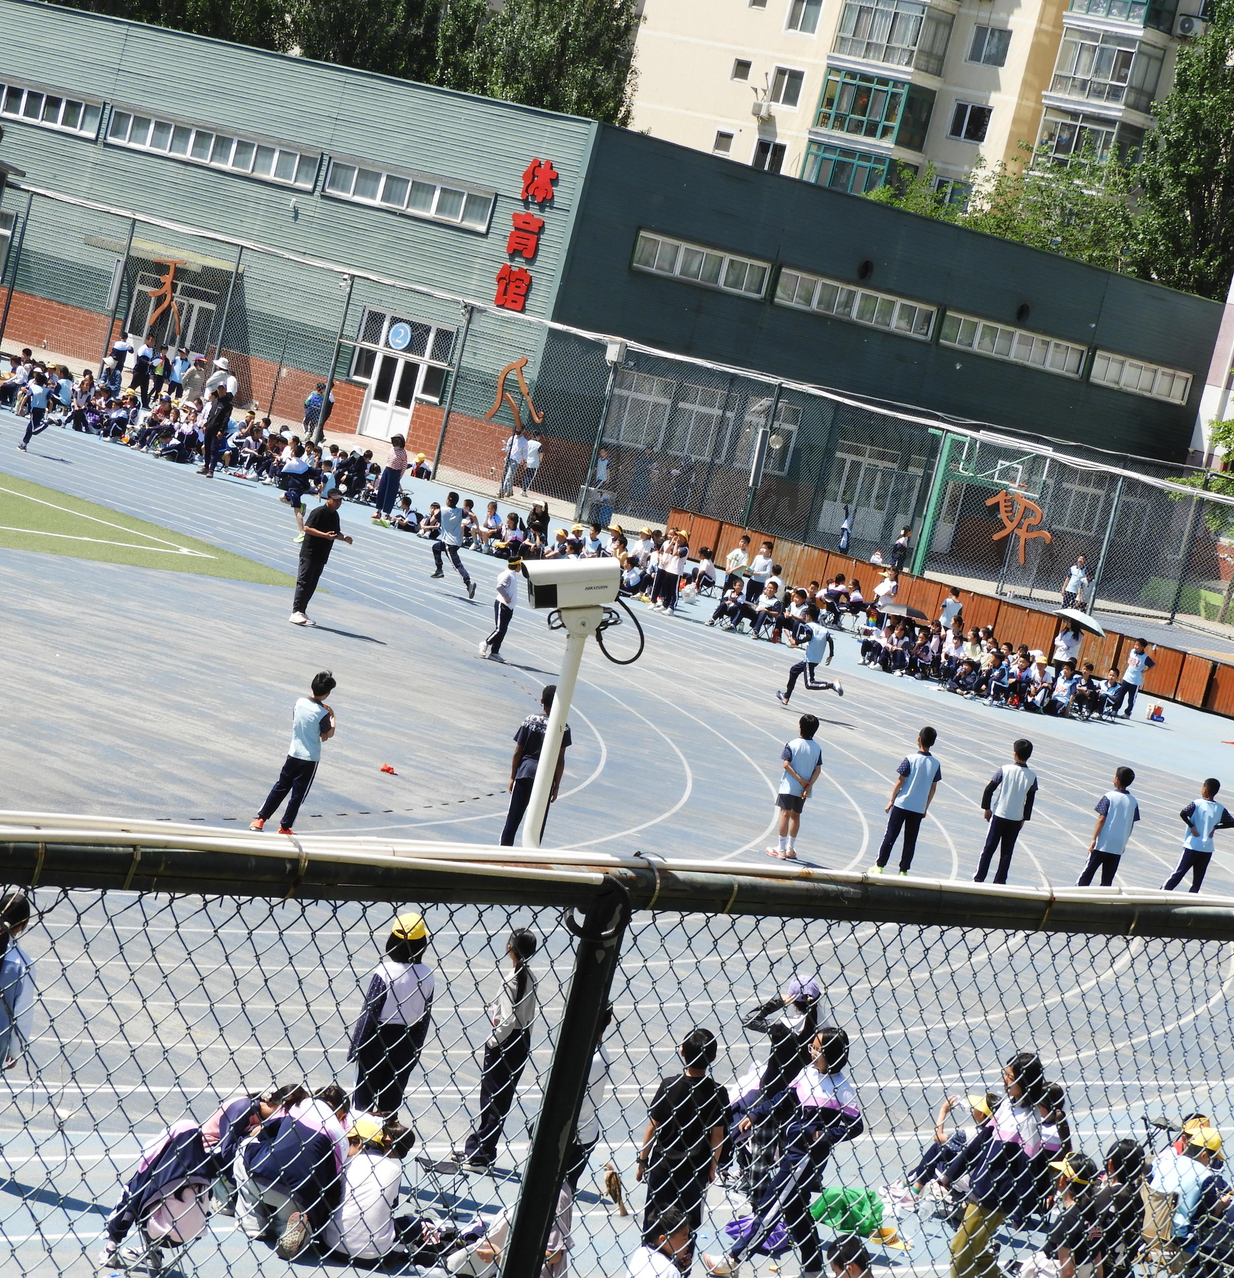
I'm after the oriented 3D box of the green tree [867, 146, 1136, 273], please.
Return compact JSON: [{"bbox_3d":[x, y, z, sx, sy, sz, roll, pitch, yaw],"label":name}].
[{"bbox_3d":[11.733,-10.103,136.426,8.500,13.200,8.500,17,6,37],"label":"green tree"}]

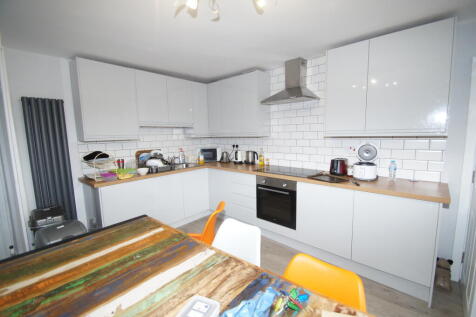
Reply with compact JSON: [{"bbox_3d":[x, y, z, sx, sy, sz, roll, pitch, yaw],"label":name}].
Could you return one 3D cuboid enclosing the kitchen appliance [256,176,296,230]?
[{"bbox_3d":[0.658,0.527,2.767,0.595,0.595,0.570,5,10,41],"label":"kitchen appliance"}]

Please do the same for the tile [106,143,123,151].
[{"bbox_3d":[-1.767,-0.166,2.837,0.010,0.100,0.200,5,10,41],"label":"tile"}]

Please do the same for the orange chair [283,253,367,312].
[{"bbox_3d":[0.294,0.946,0.870,0.460,0.820,0.530,4,9,39],"label":"orange chair"}]

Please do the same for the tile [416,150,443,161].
[{"bbox_3d":[1.927,-0.026,2.000,0.200,0.100,0.010,5,10,41],"label":"tile"}]

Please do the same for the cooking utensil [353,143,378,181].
[{"bbox_3d":[1.430,0.033,2.215,0.240,0.370,0.265,5,9,42],"label":"cooking utensil"}]

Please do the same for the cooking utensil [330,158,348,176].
[{"bbox_3d":[1.245,0.102,2.433,0.180,0.197,0.230,5,10,41],"label":"cooking utensil"}]

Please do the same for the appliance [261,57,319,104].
[{"bbox_3d":[0.694,-1.008,2.623,0.600,0.540,0.490,5,10,41],"label":"appliance"}]

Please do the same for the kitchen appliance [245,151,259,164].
[{"bbox_3d":[0.224,-0.014,3.369,0.215,0.230,0.165,1,8,17],"label":"kitchen appliance"}]

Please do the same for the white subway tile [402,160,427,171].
[{"bbox_3d":[1.851,0.063,2.082,0.200,0.102,0.010,5,9,42],"label":"white subway tile"}]

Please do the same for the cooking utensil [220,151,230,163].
[{"bbox_3d":[-0.240,-0.036,3.689,0.170,0.210,0.150,1,8,17],"label":"cooking utensil"}]

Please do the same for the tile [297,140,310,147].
[{"bbox_3d":[0.941,-0.227,2.868,0.200,0.102,0.010,5,9,42],"label":"tile"}]

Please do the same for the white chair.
[{"bbox_3d":[-0.117,0.899,1.346,0.460,0.820,0.530,4,9,39],"label":"white chair"}]

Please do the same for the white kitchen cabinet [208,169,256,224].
[{"bbox_3d":[0.071,0.551,3.355,1.039,0.760,0.585,5,9,42],"label":"white kitchen cabinet"}]

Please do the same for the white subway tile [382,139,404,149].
[{"bbox_3d":[1.695,-0.164,2.191,0.200,0.102,0.010,5,9,42],"label":"white subway tile"}]

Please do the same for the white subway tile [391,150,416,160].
[{"bbox_3d":[1.777,-0.037,2.134,0.200,0.100,0.010,5,10,41],"label":"white subway tile"}]

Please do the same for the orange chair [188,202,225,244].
[{"bbox_3d":[-0.405,0.834,1.962,0.530,0.820,0.470,-1,7,2],"label":"orange chair"}]

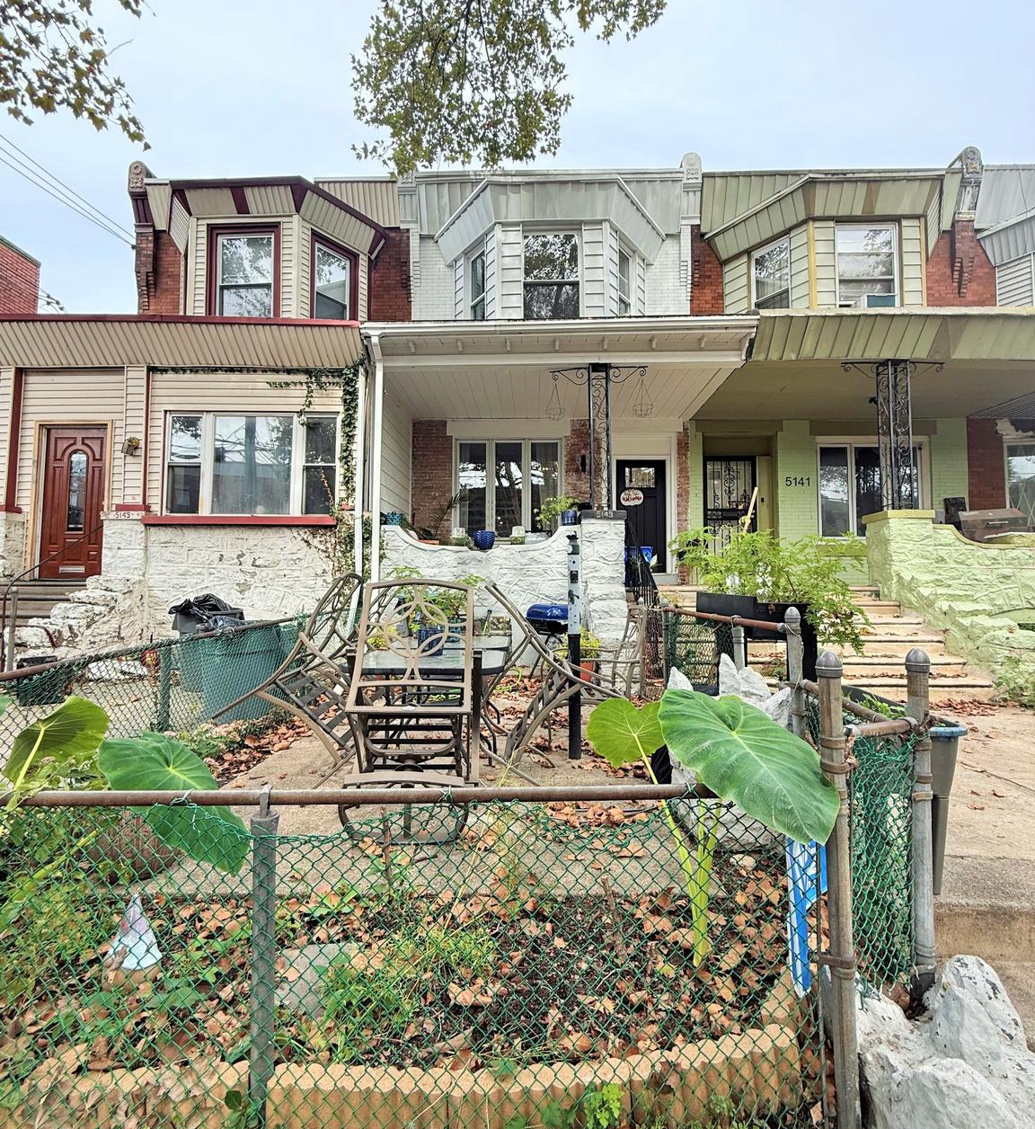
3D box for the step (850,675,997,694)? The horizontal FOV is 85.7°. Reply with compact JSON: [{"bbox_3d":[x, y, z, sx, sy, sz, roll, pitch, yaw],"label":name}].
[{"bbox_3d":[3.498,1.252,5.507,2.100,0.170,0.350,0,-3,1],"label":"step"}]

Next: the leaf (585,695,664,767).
[{"bbox_3d":[0.366,0.574,1.897,0.248,0.222,0.205,0,-3,1],"label":"leaf"}]

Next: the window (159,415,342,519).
[{"bbox_3d":[-3.700,-1.403,7.748,2.431,1.452,0.120,0,-3,1],"label":"window"}]

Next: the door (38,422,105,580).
[{"bbox_3d":[-6.147,-0.844,7.734,0.884,2.101,0.090,0,-3,1],"label":"door"}]

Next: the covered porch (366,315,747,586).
[{"bbox_3d":[0.574,-1.319,8.618,5.030,3.400,2.900,0,-3,1],"label":"covered porch"}]

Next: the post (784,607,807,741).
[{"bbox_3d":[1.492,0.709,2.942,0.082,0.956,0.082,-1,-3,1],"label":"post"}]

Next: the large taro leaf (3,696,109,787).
[{"bbox_3d":[-1.557,0.599,1.881,0.336,0.290,0.260,0,-3,1],"label":"large taro leaf"}]

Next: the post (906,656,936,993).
[{"bbox_3d":[1.314,0.834,1.817,0.077,1.117,0.077,1,-3,1],"label":"post"}]

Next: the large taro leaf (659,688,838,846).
[{"bbox_3d":[0.654,0.573,1.582,0.471,0.408,0.335,0,-3,1],"label":"large taro leaf"}]

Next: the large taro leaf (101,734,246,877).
[{"bbox_3d":[-1.119,0.773,1.814,0.461,0.422,0.316,0,-3,1],"label":"large taro leaf"}]

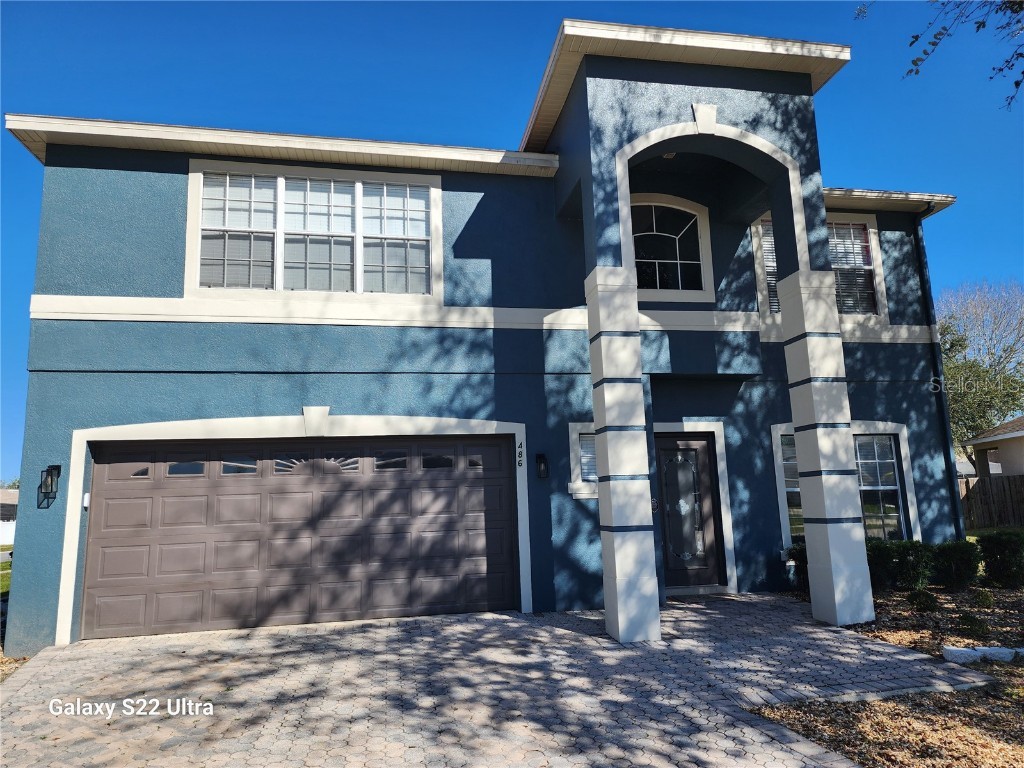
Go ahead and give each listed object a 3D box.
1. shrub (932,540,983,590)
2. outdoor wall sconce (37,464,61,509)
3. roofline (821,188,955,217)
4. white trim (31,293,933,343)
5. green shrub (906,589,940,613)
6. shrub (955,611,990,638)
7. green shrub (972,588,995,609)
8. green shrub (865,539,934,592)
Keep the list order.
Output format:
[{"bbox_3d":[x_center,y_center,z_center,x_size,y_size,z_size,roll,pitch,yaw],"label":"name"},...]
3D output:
[{"bbox_3d":[6.101,2.421,9.297,0.660,0.620,0.640,0,-10,-11],"label":"shrub"},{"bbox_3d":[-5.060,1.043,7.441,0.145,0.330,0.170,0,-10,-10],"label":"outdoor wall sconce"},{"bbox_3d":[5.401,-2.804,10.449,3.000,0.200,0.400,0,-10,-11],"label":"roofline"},{"bbox_3d":[0.462,-0.814,9.022,12.080,0.300,0.640,0,-10,-10],"label":"white trim"},{"bbox_3d":[4.586,2.393,7.579,0.340,0.220,0.320,0,-10,-10],"label":"green shrub"},{"bbox_3d":[4.209,2.188,6.270,0.300,0.200,0.280,0,-10,-10],"label":"shrub"},{"bbox_3d":[5.320,2.403,7.677,0.240,0.190,0.230,0,-10,-10],"label":"green shrub"},{"bbox_3d":[5.120,2.400,9.102,0.930,0.650,0.700,0,-10,-11],"label":"green shrub"}]

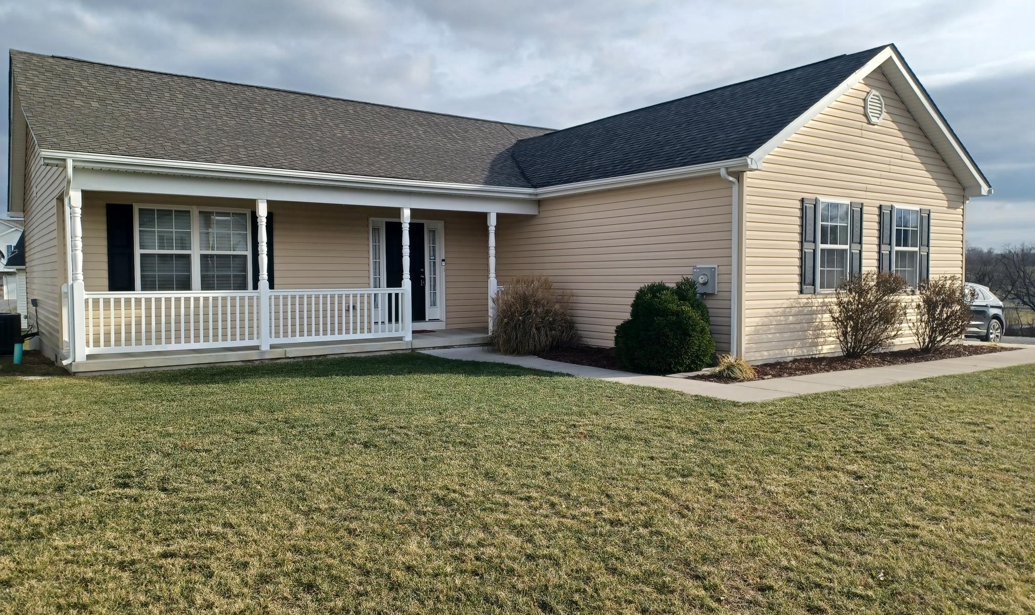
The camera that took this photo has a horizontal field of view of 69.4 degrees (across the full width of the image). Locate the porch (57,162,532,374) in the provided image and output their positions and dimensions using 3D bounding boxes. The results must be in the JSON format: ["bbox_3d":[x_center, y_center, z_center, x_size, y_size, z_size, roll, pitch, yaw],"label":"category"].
[{"bbox_3d":[-3.318,-0.647,13.150,8.028,2.799,1.806,-2,3,-36],"label":"porch"}]

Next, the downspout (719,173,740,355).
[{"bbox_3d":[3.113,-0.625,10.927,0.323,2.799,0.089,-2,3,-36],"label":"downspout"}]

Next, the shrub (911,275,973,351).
[{"bbox_3d":[7.603,0.075,13.398,1.097,1.264,1.097,-2,3,-36],"label":"shrub"}]

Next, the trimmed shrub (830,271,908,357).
[{"bbox_3d":[5.654,0.106,12.028,1.212,1.343,1.212,-2,3,-36],"label":"trimmed shrub"}]

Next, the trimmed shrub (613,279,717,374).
[{"bbox_3d":[2.190,0.272,11.093,1.455,1.274,1.455,0,2,0],"label":"trimmed shrub"}]

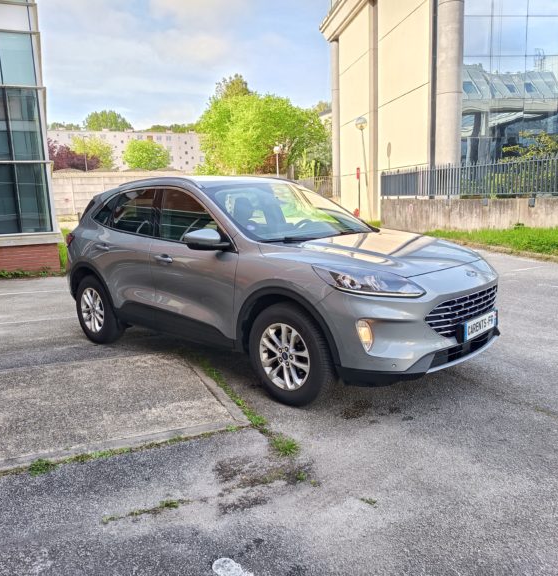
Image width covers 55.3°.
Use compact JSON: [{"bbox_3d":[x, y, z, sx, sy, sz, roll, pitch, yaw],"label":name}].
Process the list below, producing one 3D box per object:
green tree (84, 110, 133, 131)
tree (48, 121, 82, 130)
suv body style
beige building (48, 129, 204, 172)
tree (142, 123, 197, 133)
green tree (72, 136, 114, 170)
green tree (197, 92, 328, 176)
[{"bbox_3d":[-54.788,-48.958,173.420,16.000,17.000,15.000,-5,10,-16],"label":"green tree"},{"bbox_3d":[-76.318,-53.360,191.086,13.000,13.000,12.000,-6,10,-20],"label":"tree"},{"bbox_3d":[-0.332,-0.265,5.107,4.610,1.670,1.960,7,13,43],"label":"suv body style"},{"bbox_3d":[-42.248,-33.309,145.827,46.000,17.000,12.000,-6,10,-24],"label":"beige building"},{"bbox_3d":[-38.853,-52.647,191.086,18.000,13.000,12.000,-4,10,-10],"label":"tree"},{"bbox_3d":[-23.682,-15.405,68.668,5.600,8.000,5.500,-5,10,-18],"label":"green tree"},{"bbox_3d":[-1.431,-13.770,52.902,12.500,10.800,11.000,-2,10,-1],"label":"green tree"}]

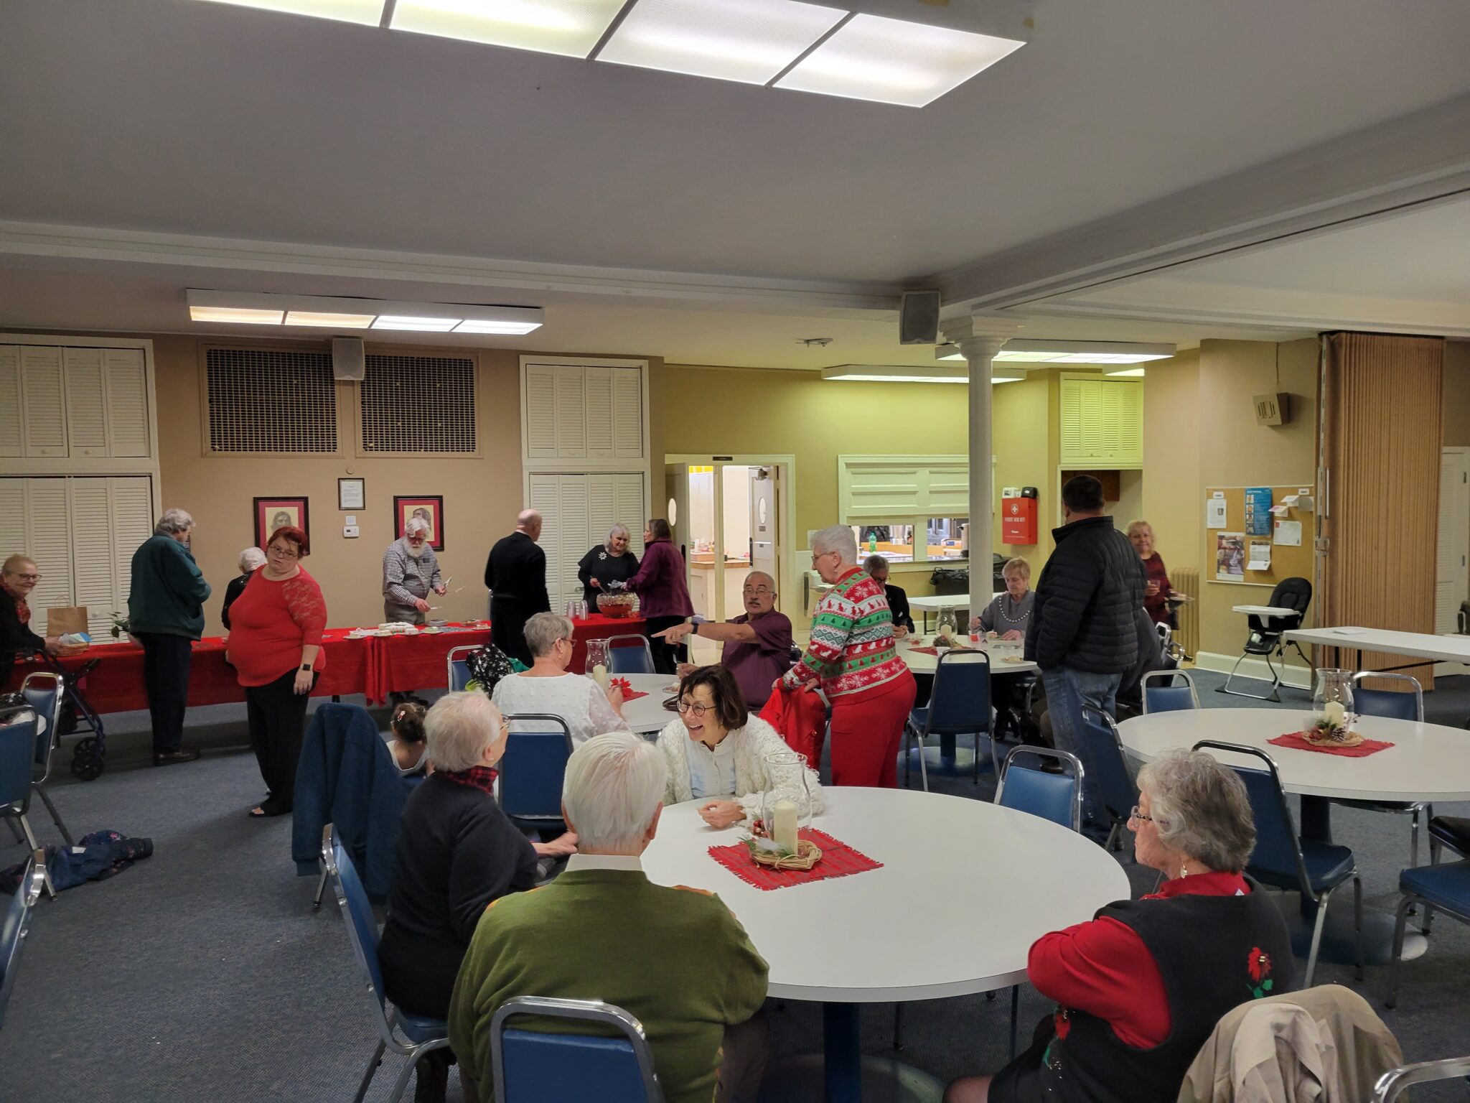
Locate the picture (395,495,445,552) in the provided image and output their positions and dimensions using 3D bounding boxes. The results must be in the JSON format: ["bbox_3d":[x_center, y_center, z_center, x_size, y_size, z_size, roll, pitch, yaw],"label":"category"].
[{"bbox_3d":[-2.962,-0.260,10.370,0.455,0.525,0.030,-2,3,-23],"label":"picture"}]

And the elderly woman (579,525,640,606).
[{"bbox_3d":[-1.129,0.499,9.815,0.520,1.540,0.400,-2,3,-22],"label":"elderly woman"}]

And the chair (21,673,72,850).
[{"bbox_3d":[-3.588,1.073,5.400,0.450,0.890,0.560,1,3,22],"label":"chair"}]

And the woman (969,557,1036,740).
[{"bbox_3d":[1.938,0.690,7.887,0.560,1.270,0.750,1,4,33],"label":"woman"}]

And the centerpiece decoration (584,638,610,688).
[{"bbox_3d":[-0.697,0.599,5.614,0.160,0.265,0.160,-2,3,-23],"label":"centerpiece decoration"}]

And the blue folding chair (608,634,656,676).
[{"bbox_3d":[-0.634,0.980,6.798,0.450,0.870,0.560,-1,3,-9],"label":"blue folding chair"}]

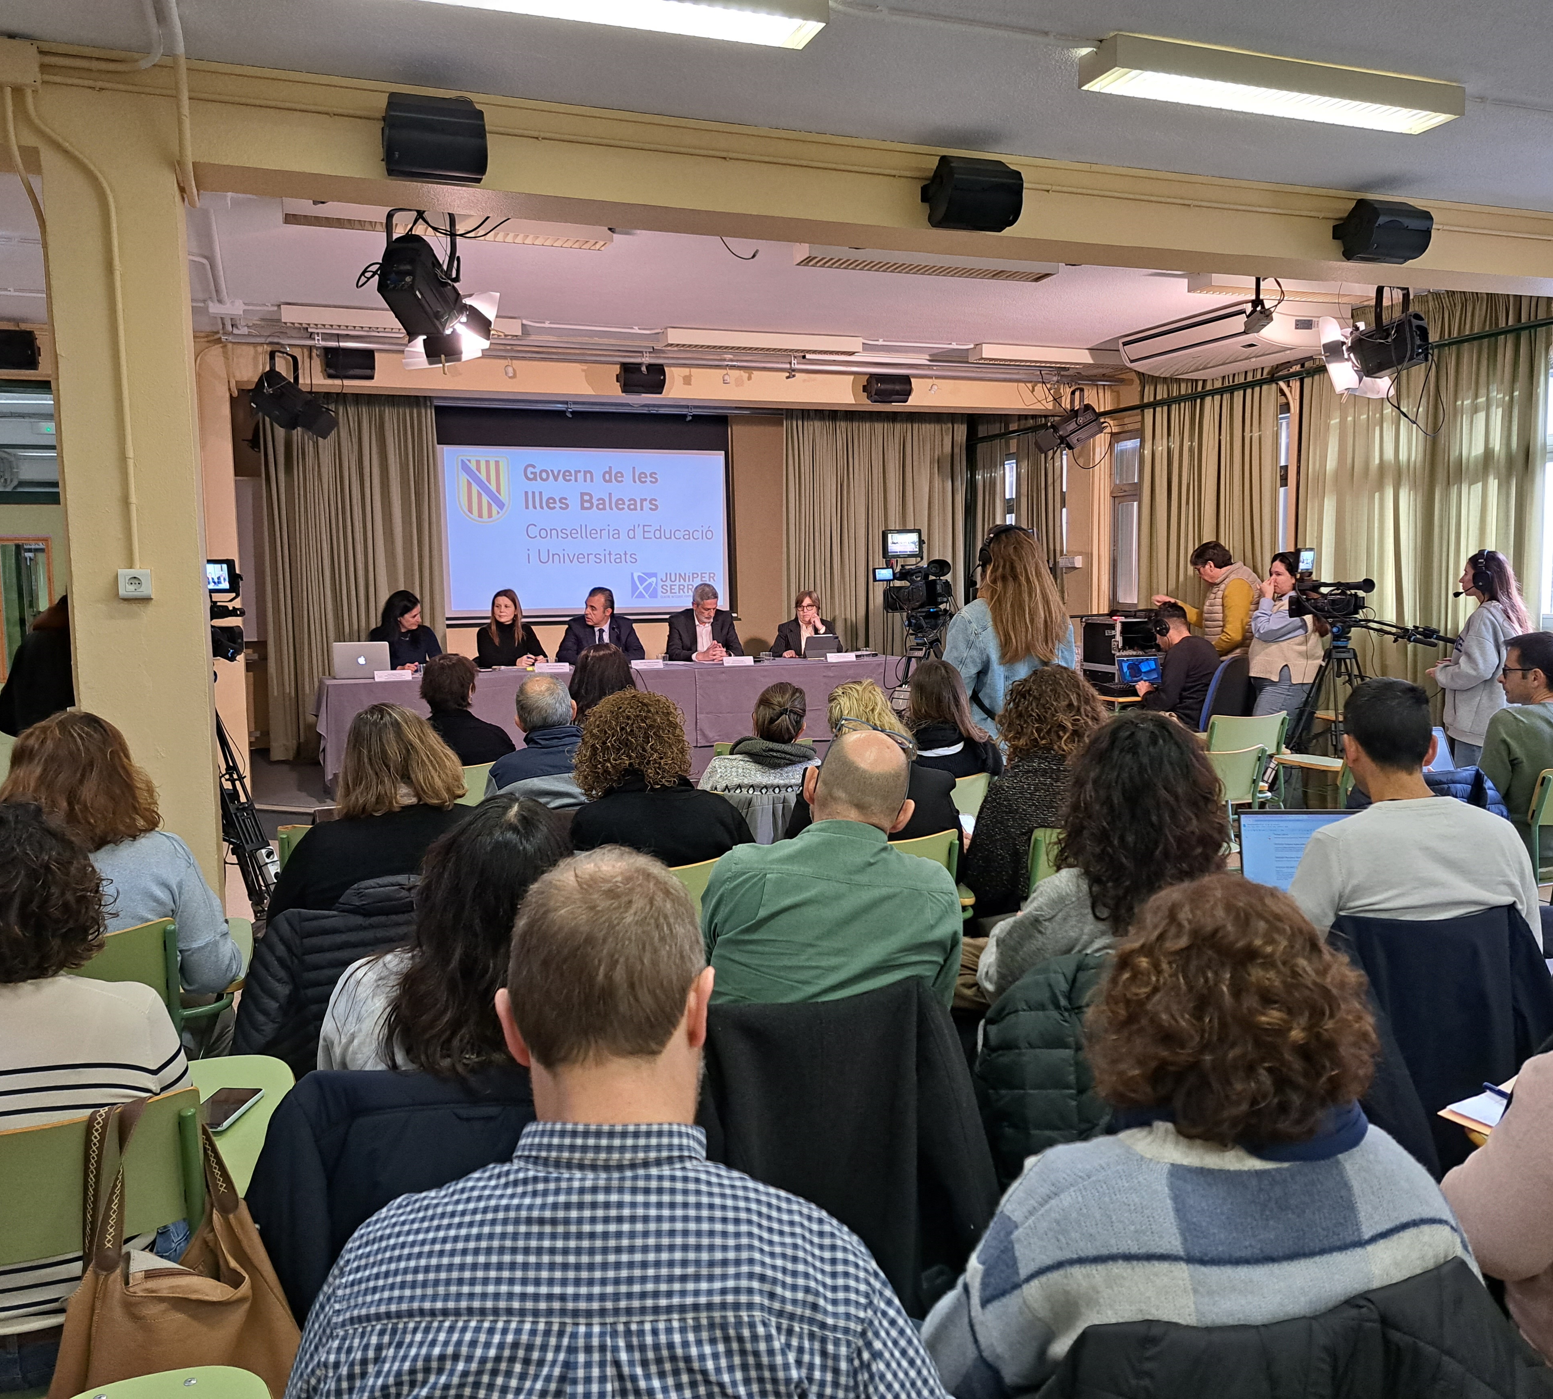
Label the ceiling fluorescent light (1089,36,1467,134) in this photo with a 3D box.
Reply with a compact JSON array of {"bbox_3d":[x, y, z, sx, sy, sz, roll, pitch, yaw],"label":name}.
[{"bbox_3d":[1.510,-1.842,3.895,1.257,0.089,0.178,-3,5,-20],"label":"ceiling fluorescent light"}]

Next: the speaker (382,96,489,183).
[{"bbox_3d":[-0.949,-1.567,3.614,0.276,0.212,0.197,-3,18,-20],"label":"speaker"}]

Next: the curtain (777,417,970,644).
[{"bbox_3d":[0.865,-1.138,11.393,1.753,2.719,0.158,-3,6,-20],"label":"curtain"}]

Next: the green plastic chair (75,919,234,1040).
[{"bbox_3d":[-1.594,0.899,2.984,0.512,0.818,0.552,-4,7,-30],"label":"green plastic chair"}]

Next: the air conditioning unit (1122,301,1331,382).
[{"bbox_3d":[2.783,-2.193,7.979,0.660,0.240,1.330,-3,6,-21],"label":"air conditioning unit"}]

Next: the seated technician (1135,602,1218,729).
[{"bbox_3d":[2.298,0.119,7.577,0.780,1.340,0.520,4,7,43],"label":"seated technician"}]

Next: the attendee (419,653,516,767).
[{"bbox_3d":[-1.319,0.439,5.259,0.500,1.258,0.780,-2,6,-17],"label":"attendee"}]

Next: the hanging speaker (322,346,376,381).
[{"bbox_3d":[-2.567,-2.016,7.763,0.315,0.220,0.200,-4,6,-31],"label":"hanging speaker"}]

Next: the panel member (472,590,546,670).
[{"bbox_3d":[-1.827,-0.136,9.096,0.500,1.270,0.750,-4,6,-27],"label":"panel member"}]

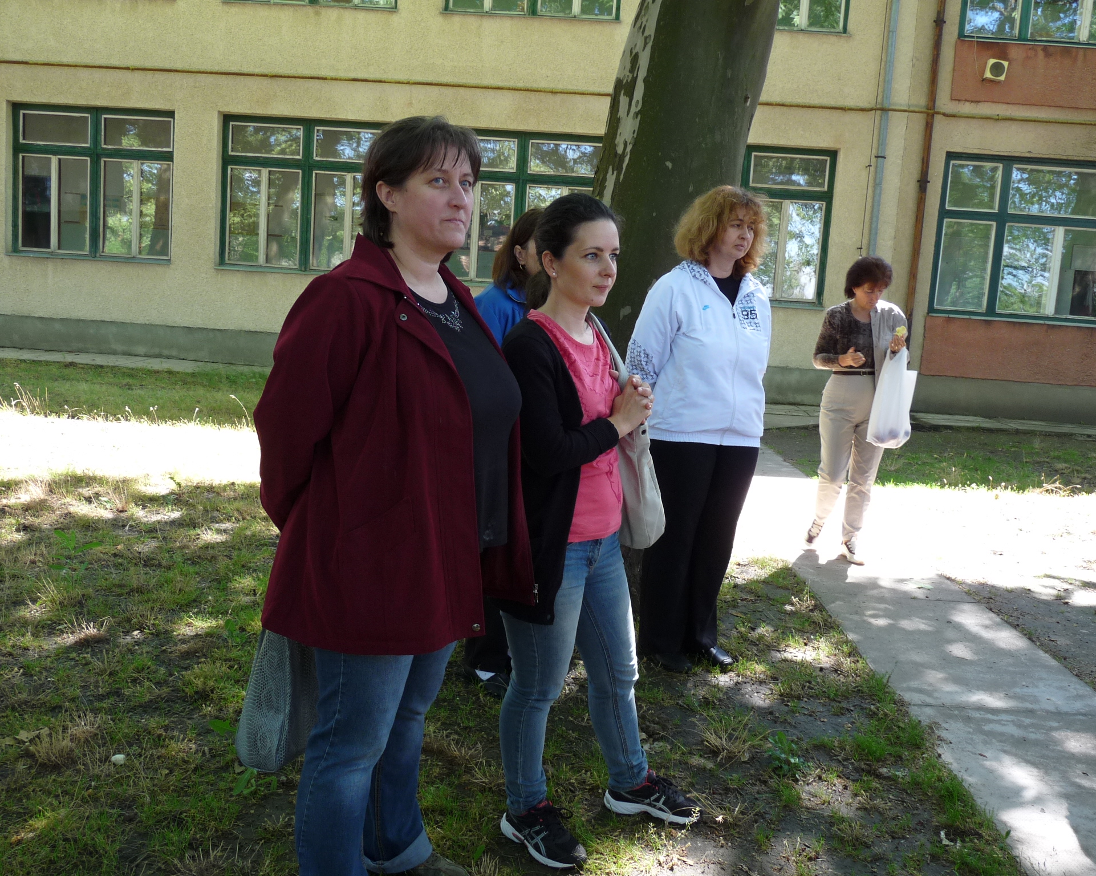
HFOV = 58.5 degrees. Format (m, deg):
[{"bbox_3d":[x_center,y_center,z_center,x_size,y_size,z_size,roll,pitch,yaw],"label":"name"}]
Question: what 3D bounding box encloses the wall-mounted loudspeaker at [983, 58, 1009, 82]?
[{"bbox_3d":[5.939,-4.865,12.971,0.239,0.237,0.120,12,7,2],"label":"wall-mounted loudspeaker"}]

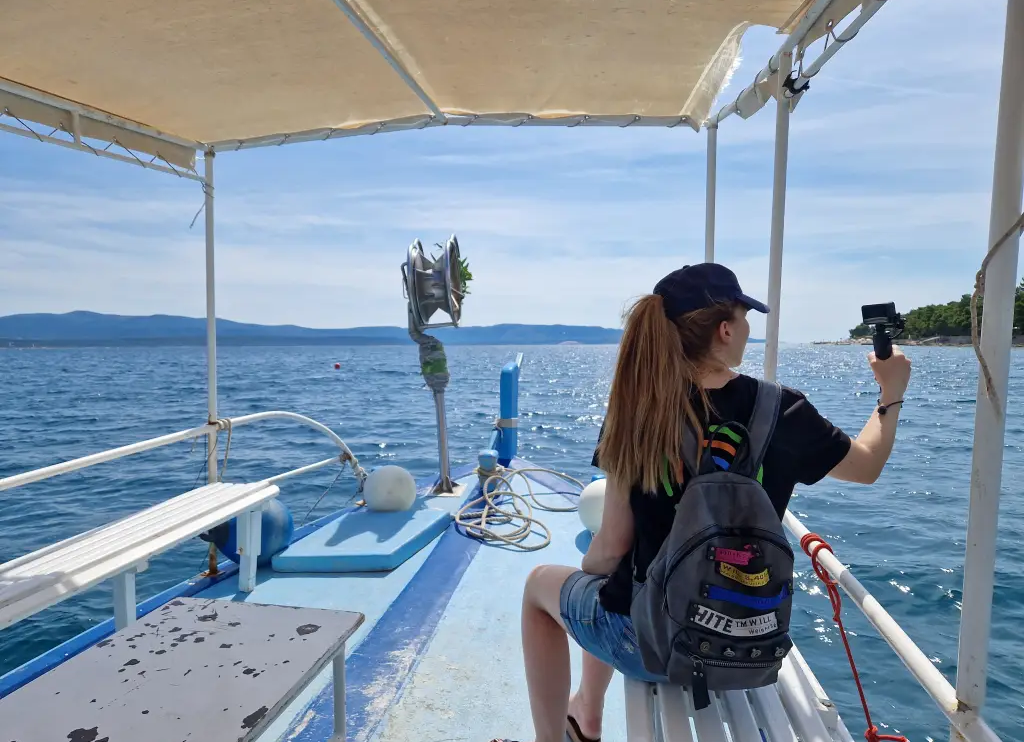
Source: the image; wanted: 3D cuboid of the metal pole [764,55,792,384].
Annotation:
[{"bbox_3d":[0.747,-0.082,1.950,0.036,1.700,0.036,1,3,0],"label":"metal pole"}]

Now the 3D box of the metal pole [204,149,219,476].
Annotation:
[{"bbox_3d":[-1.319,-0.068,2.980,0.036,1.800,0.036,1,3,0],"label":"metal pole"}]

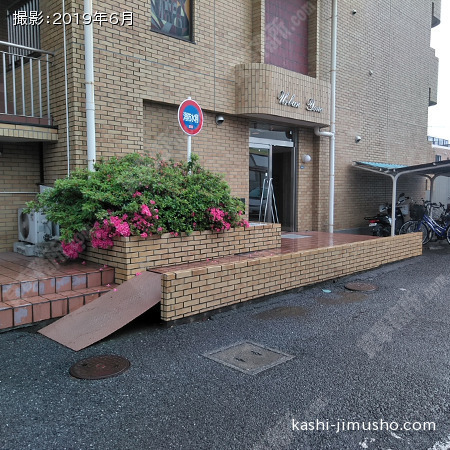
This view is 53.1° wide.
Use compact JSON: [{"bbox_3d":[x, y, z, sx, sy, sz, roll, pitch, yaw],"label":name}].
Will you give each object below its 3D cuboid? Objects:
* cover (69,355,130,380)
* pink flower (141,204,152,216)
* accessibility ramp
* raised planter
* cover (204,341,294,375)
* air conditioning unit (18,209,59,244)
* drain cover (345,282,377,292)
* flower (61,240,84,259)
[{"bbox_3d":[-1.048,1.189,3.784,0.500,0.030,0.500,0,4,0],"label":"cover"},{"bbox_3d":[-1.054,-0.195,6.050,0.160,0.160,0.130,-1,5,-10],"label":"pink flower"},{"bbox_3d":[-1.200,0.872,4.990,0.880,0.450,1.500,4,6,45],"label":"accessibility ramp"},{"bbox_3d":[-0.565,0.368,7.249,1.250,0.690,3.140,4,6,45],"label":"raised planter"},{"bbox_3d":[0.217,1.179,4.018,0.600,0.030,0.550,4,6,45],"label":"cover"},{"bbox_3d":[-3.029,0.014,7.262,0.300,0.560,0.750,-5,6,-45],"label":"air conditioning unit"},{"bbox_3d":[2.067,0.939,6.847,0.500,0.035,0.500,0,4,0],"label":"drain cover"},{"bbox_3d":[-2.081,0.334,6.150,0.320,0.240,0.250,-2,5,-19],"label":"flower"}]

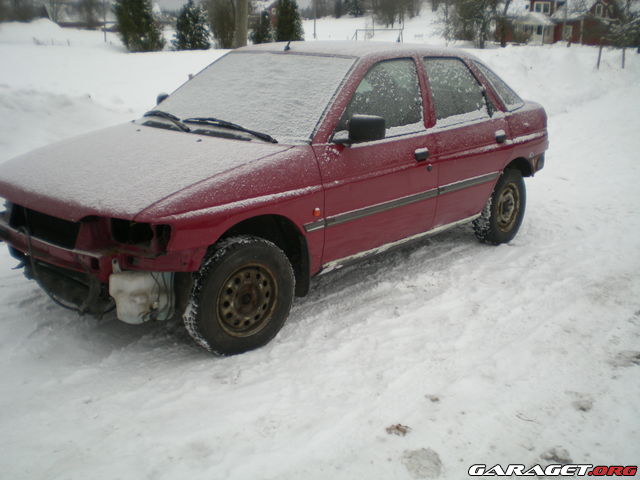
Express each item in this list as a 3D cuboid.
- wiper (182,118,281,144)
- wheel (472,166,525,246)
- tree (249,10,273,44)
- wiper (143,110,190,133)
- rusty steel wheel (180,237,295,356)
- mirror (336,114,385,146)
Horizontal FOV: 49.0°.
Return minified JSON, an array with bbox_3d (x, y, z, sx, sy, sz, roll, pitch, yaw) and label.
[{"bbox_3d":[-0.487,-0.598,3.764,0.760,0.080,0.090,14,21,40],"label":"wiper"},{"bbox_3d":[1.308,-0.244,5.080,0.180,0.580,0.580,14,21,40],"label":"wheel"},{"bbox_3d":[-4.829,-17.212,58.000,1.900,3.600,1.900,-1,16,-5],"label":"tree"},{"bbox_3d":[-0.897,-0.698,4.101,0.085,0.075,0.550,-12,20,-37],"label":"wiper"},{"bbox_3d":[-0.370,0.262,3.263,0.580,0.580,0.185,-13,21,-40],"label":"rusty steel wheel"},{"bbox_3d":[0.201,-0.546,3.511,0.220,0.135,0.160,14,21,40],"label":"mirror"}]

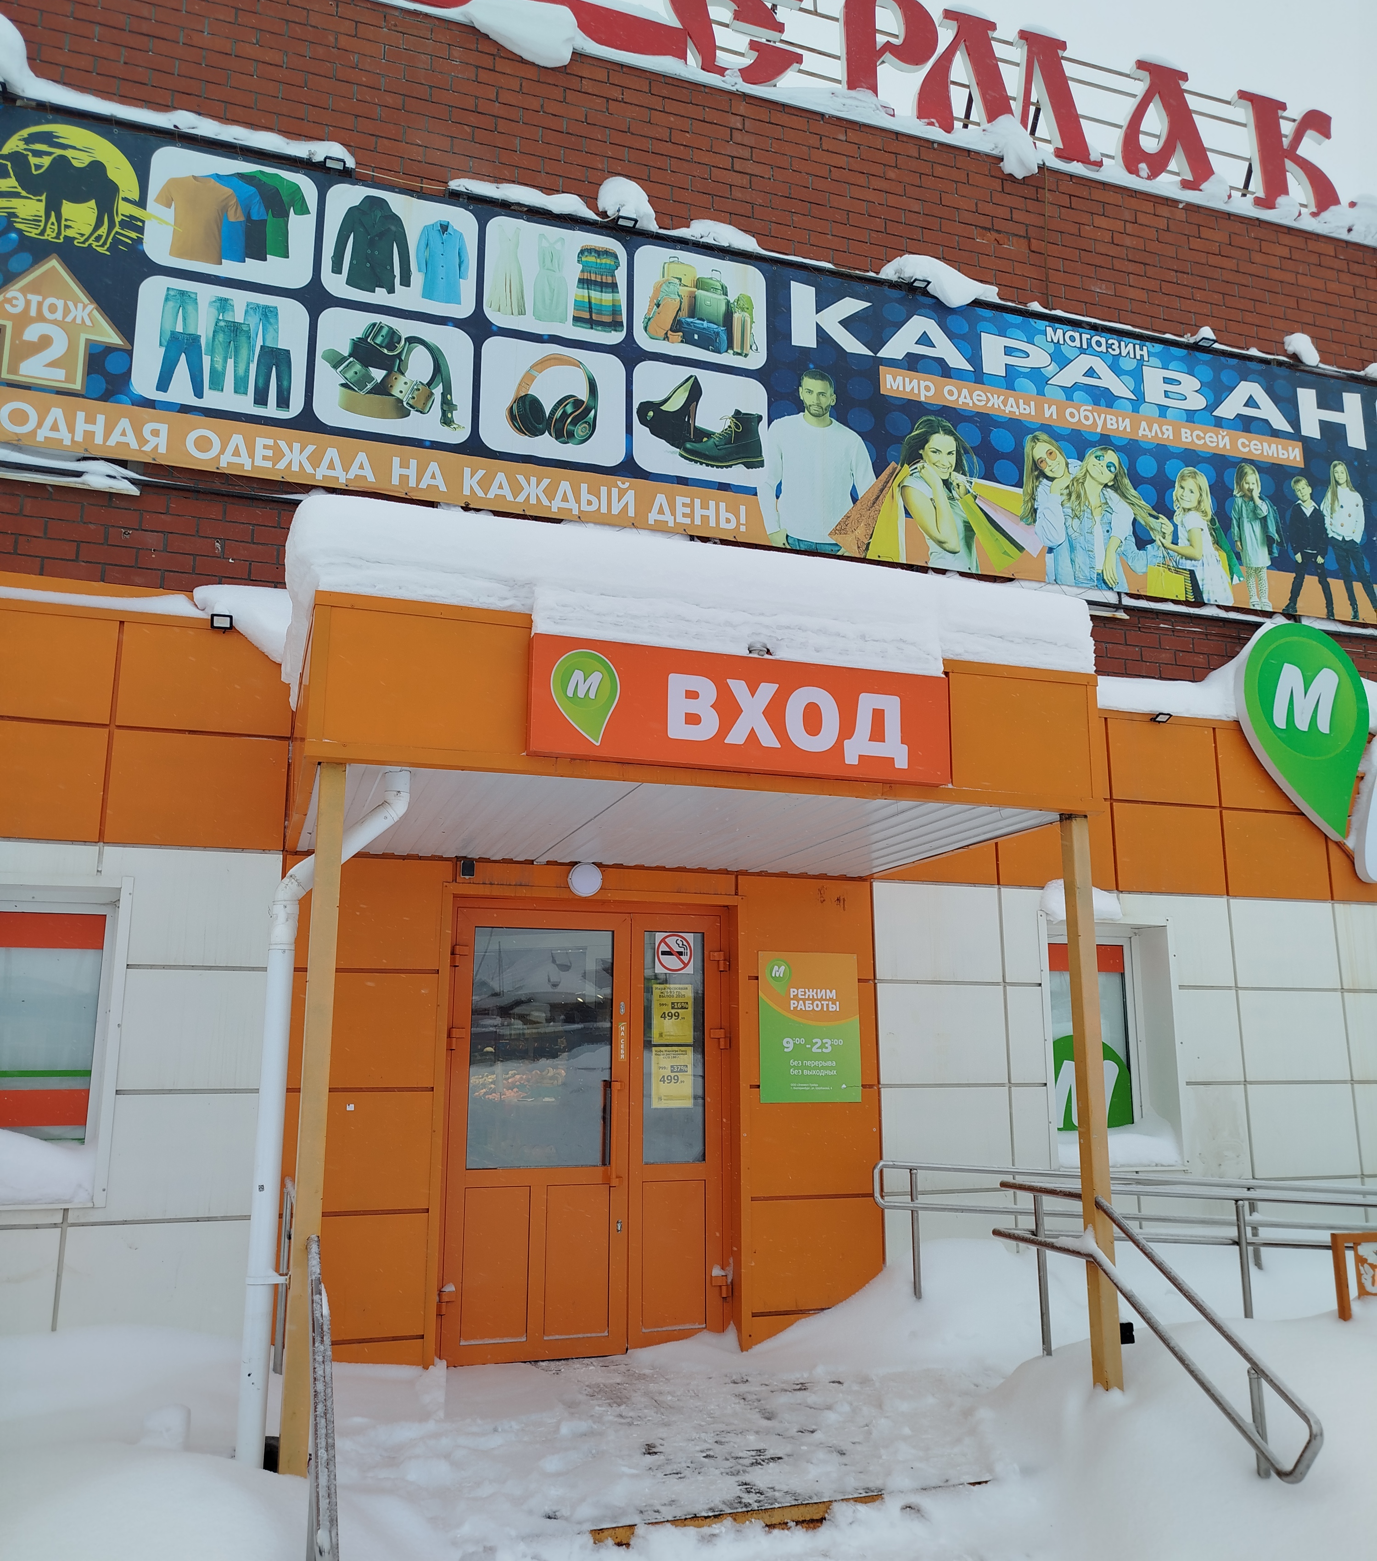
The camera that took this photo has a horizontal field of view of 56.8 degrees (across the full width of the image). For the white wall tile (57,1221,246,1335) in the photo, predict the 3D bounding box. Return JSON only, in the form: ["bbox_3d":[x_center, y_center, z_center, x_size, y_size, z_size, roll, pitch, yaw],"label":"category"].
[{"bbox_3d":[-2.232,2.135,5.353,0.745,0.518,0.035,4,-13,-18],"label":"white wall tile"}]

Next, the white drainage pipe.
[{"bbox_3d":[-1.152,1.036,4.068,0.420,2.159,0.119,4,-13,-18],"label":"white drainage pipe"}]

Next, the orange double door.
[{"bbox_3d":[-0.484,1.680,6.238,1.462,2.145,0.100,4,-13,-18],"label":"orange double door"}]

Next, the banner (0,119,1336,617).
[{"bbox_3d":[0.860,-2.175,7.449,9.269,1.817,0.050,4,-13,-18],"label":"banner"}]

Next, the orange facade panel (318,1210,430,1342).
[{"bbox_3d":[-1.528,2.197,5.625,0.733,0.521,0.030,4,-13,-18],"label":"orange facade panel"}]

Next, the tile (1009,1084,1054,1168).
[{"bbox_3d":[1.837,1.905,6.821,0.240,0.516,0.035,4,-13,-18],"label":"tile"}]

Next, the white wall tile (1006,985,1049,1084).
[{"bbox_3d":[1.838,1.388,6.956,0.223,0.521,0.030,4,-13,-18],"label":"white wall tile"}]

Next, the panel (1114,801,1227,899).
[{"bbox_3d":[2.837,0.406,7.509,0.765,0.523,0.030,4,-13,-18],"label":"panel"}]

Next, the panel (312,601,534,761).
[{"bbox_3d":[-0.879,-0.326,4.233,0.713,0.455,0.035,4,-13,-18],"label":"panel"}]

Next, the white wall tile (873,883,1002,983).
[{"bbox_3d":[1.352,0.828,6.898,0.740,0.518,0.040,4,-13,-18],"label":"white wall tile"}]

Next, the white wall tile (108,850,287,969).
[{"bbox_3d":[-2.245,0.571,5.724,0.753,0.524,0.030,4,-13,-18],"label":"white wall tile"}]

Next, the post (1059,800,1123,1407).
[{"bbox_3d":[1.538,1.229,4.862,0.080,2.199,0.080,4,-13,-18],"label":"post"}]

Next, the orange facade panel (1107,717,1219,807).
[{"bbox_3d":[2.827,-0.095,7.593,0.768,0.476,0.035,4,-13,-18],"label":"orange facade panel"}]

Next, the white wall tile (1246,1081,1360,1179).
[{"bbox_3d":[3.555,2.031,7.393,0.761,0.516,0.040,4,-13,-18],"label":"white wall tile"}]

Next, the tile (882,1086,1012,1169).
[{"bbox_3d":[1.350,1.870,6.659,0.760,0.516,0.035,4,-13,-18],"label":"tile"}]

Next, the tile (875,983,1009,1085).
[{"bbox_3d":[1.350,1.349,6.770,0.760,0.521,0.035,4,-13,-18],"label":"tile"}]

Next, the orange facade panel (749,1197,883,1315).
[{"bbox_3d":[0.641,2.350,6.335,0.734,0.515,0.040,4,-13,-18],"label":"orange facade panel"}]

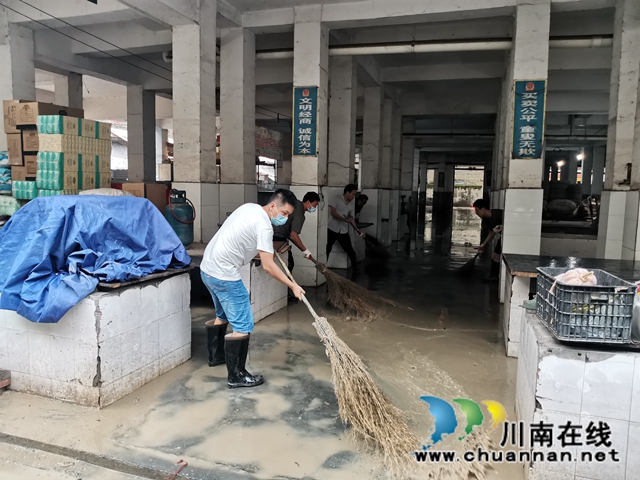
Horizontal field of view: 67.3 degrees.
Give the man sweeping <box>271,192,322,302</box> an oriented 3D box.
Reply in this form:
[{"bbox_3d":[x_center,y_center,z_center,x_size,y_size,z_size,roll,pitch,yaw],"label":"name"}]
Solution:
[{"bbox_3d":[-0.350,0.096,6.459,0.700,1.473,0.580,3,6,19],"label":"man sweeping"}]

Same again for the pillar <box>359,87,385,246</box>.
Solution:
[{"bbox_3d":[1.308,-1.697,12.062,0.450,4.061,0.450,3,6,19],"label":"pillar"}]

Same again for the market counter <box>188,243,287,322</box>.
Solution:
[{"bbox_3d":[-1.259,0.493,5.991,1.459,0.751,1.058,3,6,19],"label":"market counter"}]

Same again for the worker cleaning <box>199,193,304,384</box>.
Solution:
[{"bbox_3d":[-0.522,0.347,3.712,0.800,1.473,0.580,0,5,-9],"label":"worker cleaning"}]

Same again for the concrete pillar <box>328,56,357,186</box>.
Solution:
[{"bbox_3d":[0.424,-1.478,9.547,0.450,4.061,0.450,3,6,19],"label":"concrete pillar"}]

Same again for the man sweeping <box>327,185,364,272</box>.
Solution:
[{"bbox_3d":[0.446,-0.213,9.041,0.600,1.637,0.580,6,7,43],"label":"man sweeping"}]

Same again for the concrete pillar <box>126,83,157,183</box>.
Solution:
[{"bbox_3d":[-4.288,-1.643,11.555,0.450,3.890,0.450,3,6,19],"label":"concrete pillar"}]

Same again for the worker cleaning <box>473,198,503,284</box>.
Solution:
[{"bbox_3d":[2.995,0.002,8.225,0.720,1.416,0.600,1,5,4],"label":"worker cleaning"}]

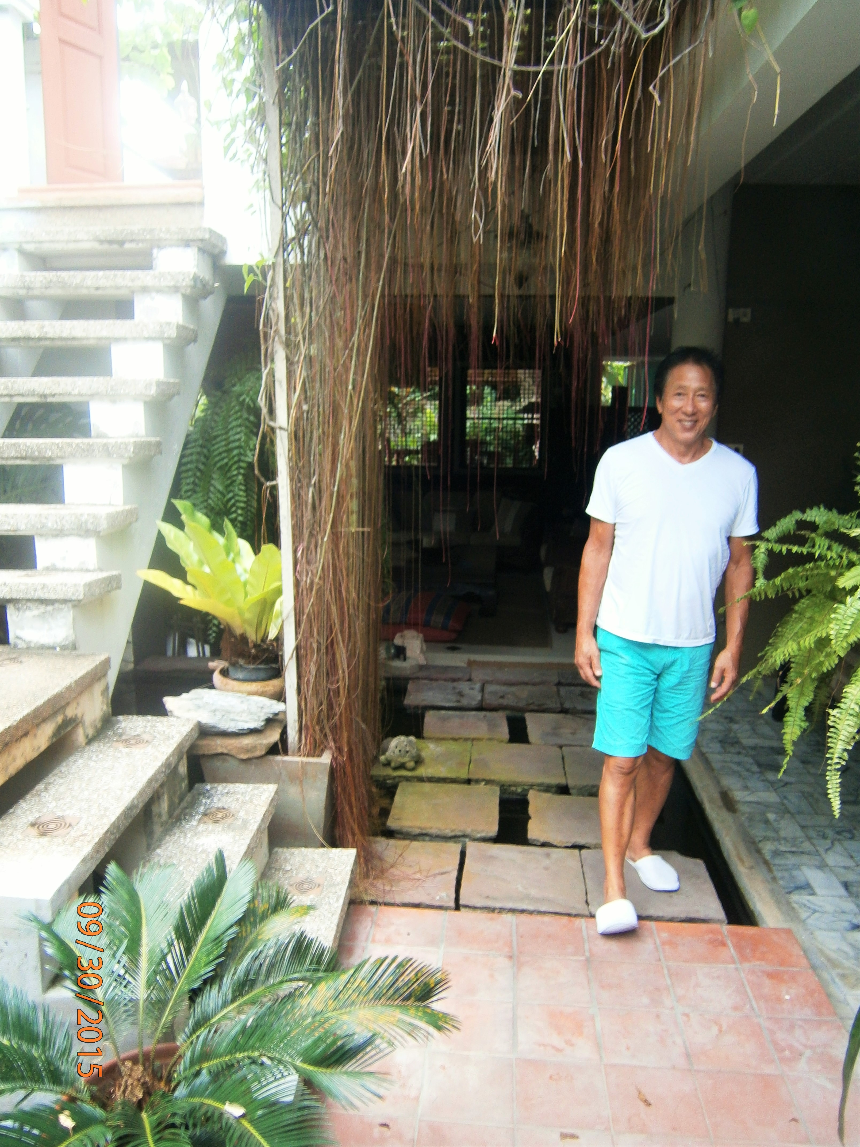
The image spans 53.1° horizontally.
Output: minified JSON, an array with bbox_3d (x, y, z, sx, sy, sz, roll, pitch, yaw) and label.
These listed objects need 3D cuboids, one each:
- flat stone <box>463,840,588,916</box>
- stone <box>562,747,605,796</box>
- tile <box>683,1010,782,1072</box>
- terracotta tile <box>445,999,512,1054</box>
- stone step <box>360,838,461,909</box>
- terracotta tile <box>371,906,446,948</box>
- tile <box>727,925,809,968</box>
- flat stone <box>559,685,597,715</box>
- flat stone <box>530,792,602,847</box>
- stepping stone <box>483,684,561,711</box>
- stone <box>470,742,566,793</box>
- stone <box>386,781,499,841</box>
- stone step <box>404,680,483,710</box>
[{"bbox_3d":[0.309,1.017,2.850,0.400,0.050,0.410,1,10,5],"label":"flat stone"},{"bbox_3d":[0.798,0.870,3.765,0.405,0.060,0.410,1,10,6],"label":"stone"},{"bbox_3d":[0.735,1.168,2.130,0.200,0.020,0.198,1,11,5],"label":"tile"},{"bbox_3d":[0.109,1.159,2.189,0.200,0.020,0.198,1,11,5],"label":"terracotta tile"},{"bbox_3d":[-0.099,1.016,2.894,0.390,0.045,0.390,1,11,5],"label":"stone step"},{"bbox_3d":[-0.062,1.082,2.601,0.200,0.020,0.198,1,11,5],"label":"terracotta tile"},{"bbox_3d":[0.960,1.076,2.462,0.190,0.020,0.194,1,11,5],"label":"tile"},{"bbox_3d":[0.909,0.695,4.692,0.400,0.040,0.354,1,11,5],"label":"flat stone"},{"bbox_3d":[0.578,0.957,3.287,0.405,0.060,0.410,1,10,6],"label":"flat stone"},{"bbox_3d":[0.497,0.698,4.739,0.397,0.060,0.380,1,10,6],"label":"stepping stone"},{"bbox_3d":[0.384,0.850,3.776,0.400,0.045,0.385,1,11,5],"label":"stone"},{"bbox_3d":[0.064,0.929,3.361,0.405,0.045,0.385,1,11,5],"label":"stone"},{"bbox_3d":[0.081,0.680,4.710,0.405,0.045,0.400,1,11,5],"label":"stone step"}]

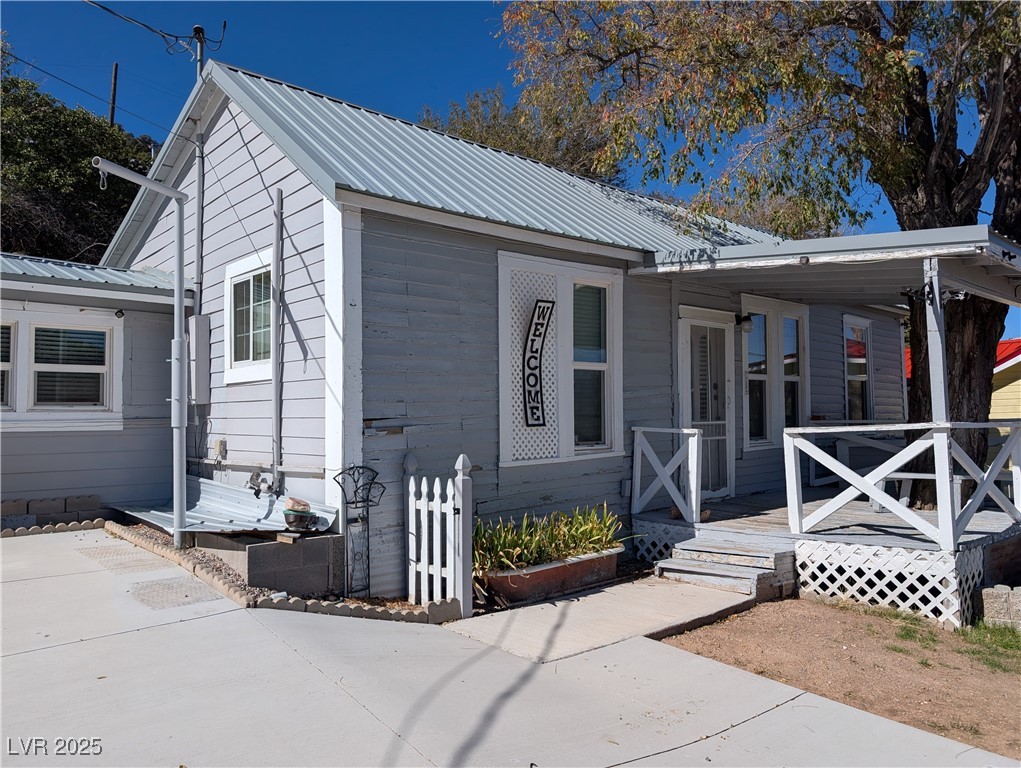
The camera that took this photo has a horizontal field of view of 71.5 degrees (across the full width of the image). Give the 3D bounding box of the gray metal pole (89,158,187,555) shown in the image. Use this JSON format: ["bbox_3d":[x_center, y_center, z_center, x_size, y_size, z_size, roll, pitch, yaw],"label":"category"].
[{"bbox_3d":[-2.930,-0.142,5.674,0.150,3.080,0.945,-1,-2,17],"label":"gray metal pole"}]

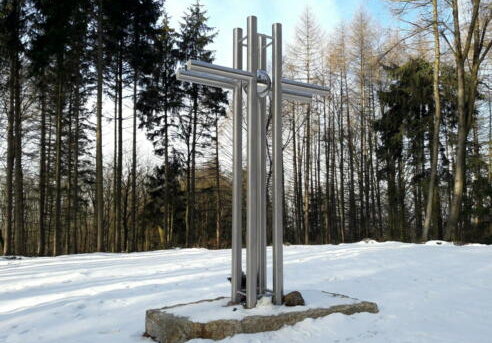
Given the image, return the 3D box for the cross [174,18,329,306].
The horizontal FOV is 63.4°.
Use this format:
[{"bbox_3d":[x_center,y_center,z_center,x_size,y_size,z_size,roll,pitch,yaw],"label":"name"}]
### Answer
[{"bbox_3d":[0.203,-0.227,6.908,2.779,4.858,0.667,4,-8,-28],"label":"cross"}]

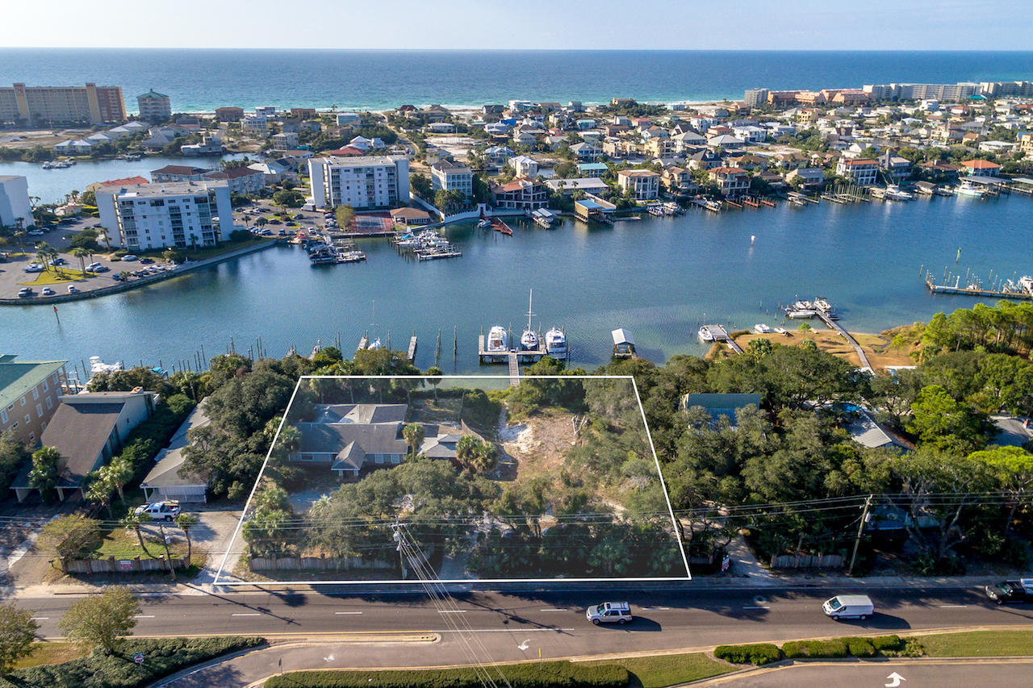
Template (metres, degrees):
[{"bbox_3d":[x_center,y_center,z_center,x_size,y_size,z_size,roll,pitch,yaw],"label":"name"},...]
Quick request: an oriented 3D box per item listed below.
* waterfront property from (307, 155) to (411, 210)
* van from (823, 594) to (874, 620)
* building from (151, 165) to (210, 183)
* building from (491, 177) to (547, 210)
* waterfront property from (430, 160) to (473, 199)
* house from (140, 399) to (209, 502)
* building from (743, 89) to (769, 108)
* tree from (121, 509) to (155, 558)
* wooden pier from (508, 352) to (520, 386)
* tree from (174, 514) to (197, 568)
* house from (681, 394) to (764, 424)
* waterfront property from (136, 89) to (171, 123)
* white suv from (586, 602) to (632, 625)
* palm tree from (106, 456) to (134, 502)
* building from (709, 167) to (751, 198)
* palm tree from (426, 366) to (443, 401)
[{"bbox_3d":[-69.532,-74.600,261.606,41.000,18.500,19.000,-3,28,-5],"label":"waterfront property"},{"bbox_3d":[39.387,31.426,68.446,5.500,2.100,2.050,0,27,-1],"label":"van"},{"bbox_3d":[-167.801,-83.462,287.829,26.000,10.500,14.000,9,29,16],"label":"building"},{"bbox_3d":[1.744,-67.795,257.113,24.000,11.000,14.000,2,27,3],"label":"building"},{"bbox_3d":[-29.550,-76.710,270.600,14.500,15.000,19.500,-8,27,-15],"label":"waterfront property"},{"bbox_3d":[-51.030,16.100,94.810,10.400,4.500,24.500,-1,26,-3],"label":"house"},{"bbox_3d":[288.067,-296.275,690.630,20.000,21.000,18.000,-6,28,-12],"label":"building"},{"bbox_3d":[-49.897,25.028,75.724,4.000,6.200,4.000,0,27,0],"label":"tree"},{"bbox_3d":[-0.572,6.053,125.877,1.900,0.900,14.500,-1,27,-2],"label":"wooden pier"},{"bbox_3d":[-41.530,25.010,72.790,2.900,8.400,2.800,0,26,-1],"label":"tree"},{"bbox_3d":[37.010,11.560,104.140,12.800,6.600,7.500,0,26,-1],"label":"house"},{"bbox_3d":[-330.600,-217.020,523.400,22.500,26.000,15.500,-4,27,-8],"label":"waterfront property"},{"bbox_3d":[10.930,31.550,67.480,5.150,1.930,2.000,0,26,-1],"label":"white suv"},{"bbox_3d":[-57.120,20.160,82.820,3.700,8.300,3.600,0,26,-1],"label":"palm tree"},{"bbox_3d":[105.450,-80.690,282.910,14.200,12.000,13.300,-5,27,-11],"label":"building"},{"bbox_3d":[-16.060,8.090,113.170,3.100,7.400,3.000,0,26,-1],"label":"palm tree"}]

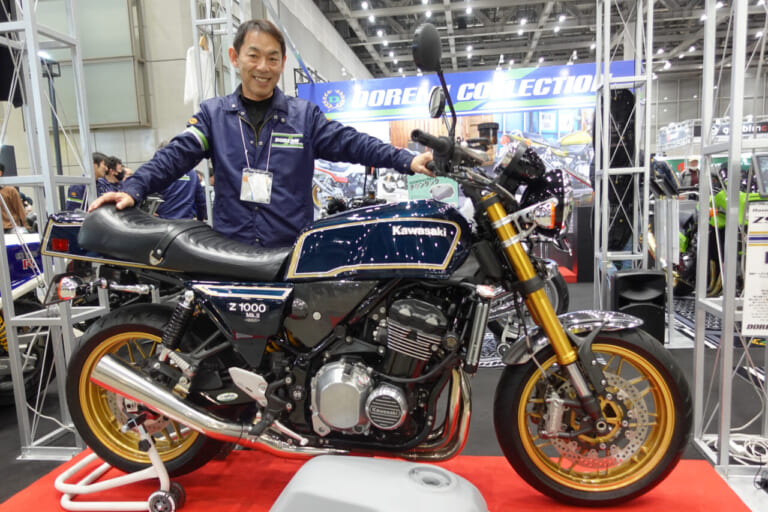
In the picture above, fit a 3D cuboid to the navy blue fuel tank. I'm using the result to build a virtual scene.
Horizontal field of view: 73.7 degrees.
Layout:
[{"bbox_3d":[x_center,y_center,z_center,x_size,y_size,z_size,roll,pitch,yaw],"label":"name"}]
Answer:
[{"bbox_3d":[-0.011,-0.059,1.626,0.580,0.245,0.330,-1,7,8],"label":"navy blue fuel tank"}]

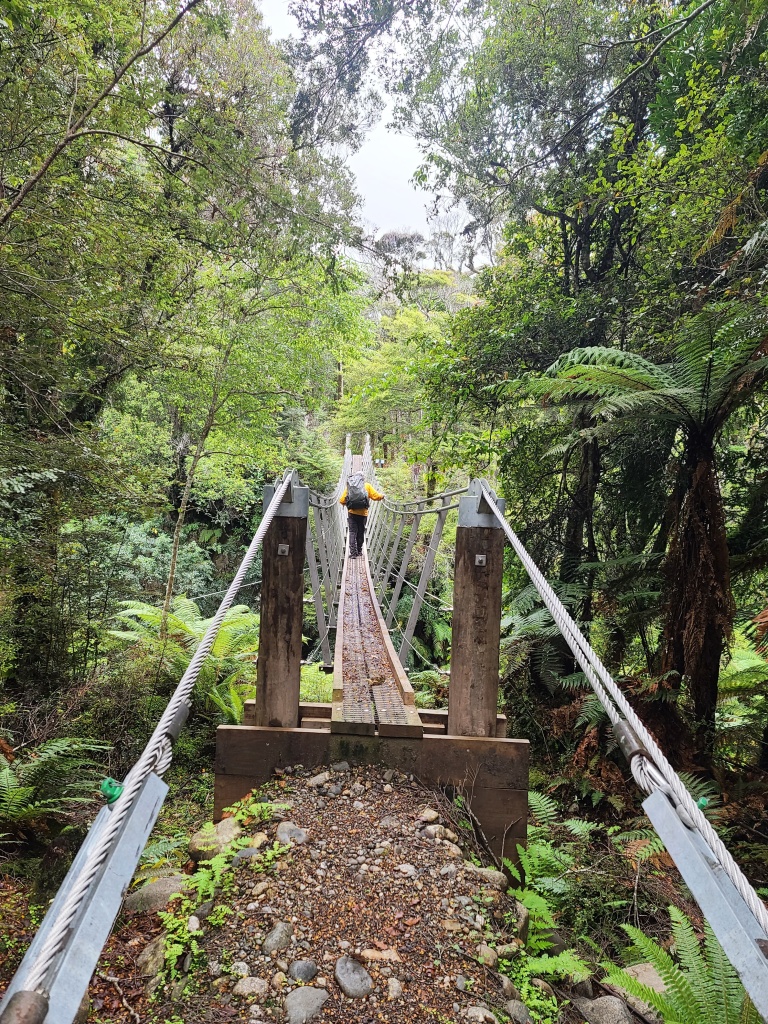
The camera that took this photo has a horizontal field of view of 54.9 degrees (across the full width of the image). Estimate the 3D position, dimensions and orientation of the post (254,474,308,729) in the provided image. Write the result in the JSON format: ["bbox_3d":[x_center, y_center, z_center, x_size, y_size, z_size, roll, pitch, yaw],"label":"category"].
[{"bbox_3d":[-0.583,0.501,4.287,0.240,1.430,0.240,2,1,-2],"label":"post"}]

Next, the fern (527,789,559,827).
[{"bbox_3d":[1.012,1.911,4.750,0.250,0.250,0.250,2,1,-2],"label":"fern"}]

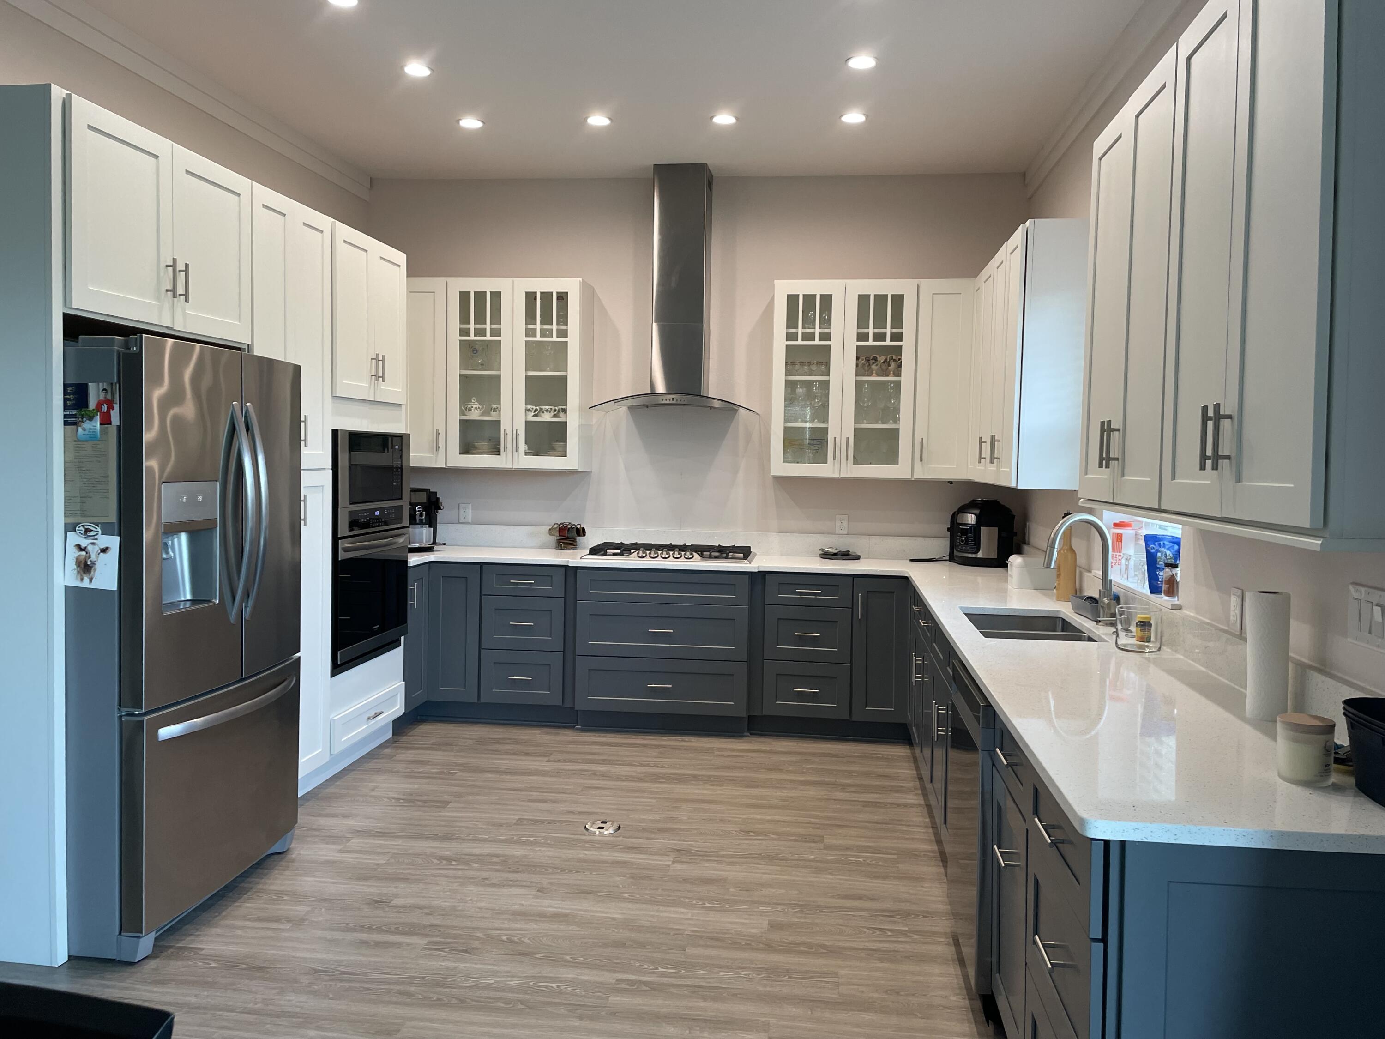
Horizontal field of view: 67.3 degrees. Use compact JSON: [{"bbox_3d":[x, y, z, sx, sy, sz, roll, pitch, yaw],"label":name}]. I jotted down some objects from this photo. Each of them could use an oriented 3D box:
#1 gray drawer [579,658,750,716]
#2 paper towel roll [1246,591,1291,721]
[{"bbox_3d":[-0.138,0.864,5.705,0.906,0.289,0.500,2,3,7],"label":"gray drawer"},{"bbox_3d":[1.319,0.309,2.391,0.096,0.283,0.096,2,3,7],"label":"paper towel roll"}]

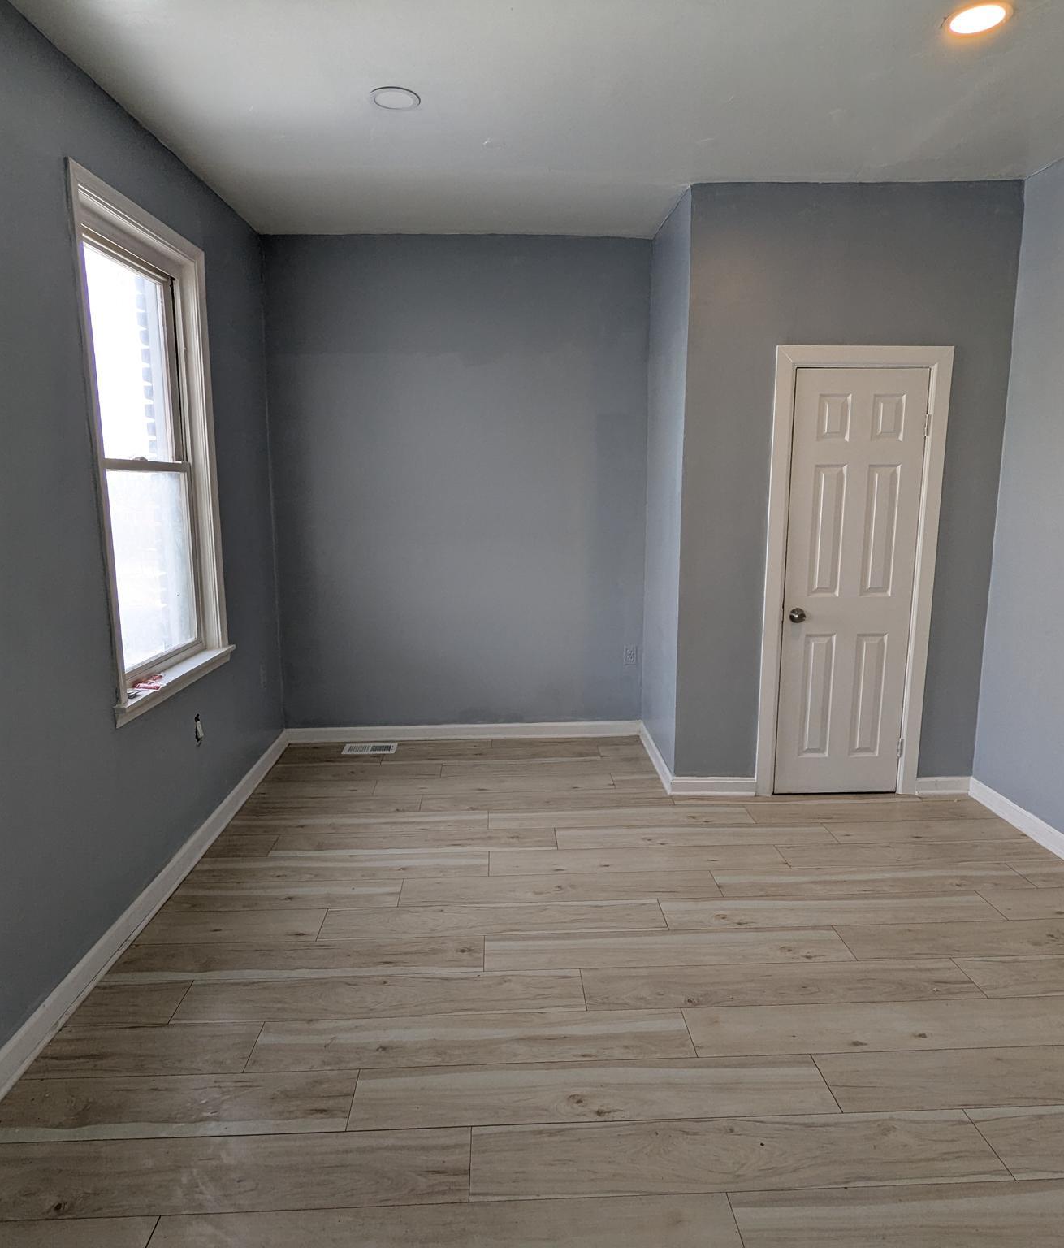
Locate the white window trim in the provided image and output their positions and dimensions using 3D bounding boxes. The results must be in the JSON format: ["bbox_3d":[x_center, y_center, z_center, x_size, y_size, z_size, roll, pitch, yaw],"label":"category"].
[{"bbox_3d":[-1.438,-0.604,2.935,0.132,1.779,1.124,-1,11,-2],"label":"white window trim"}]

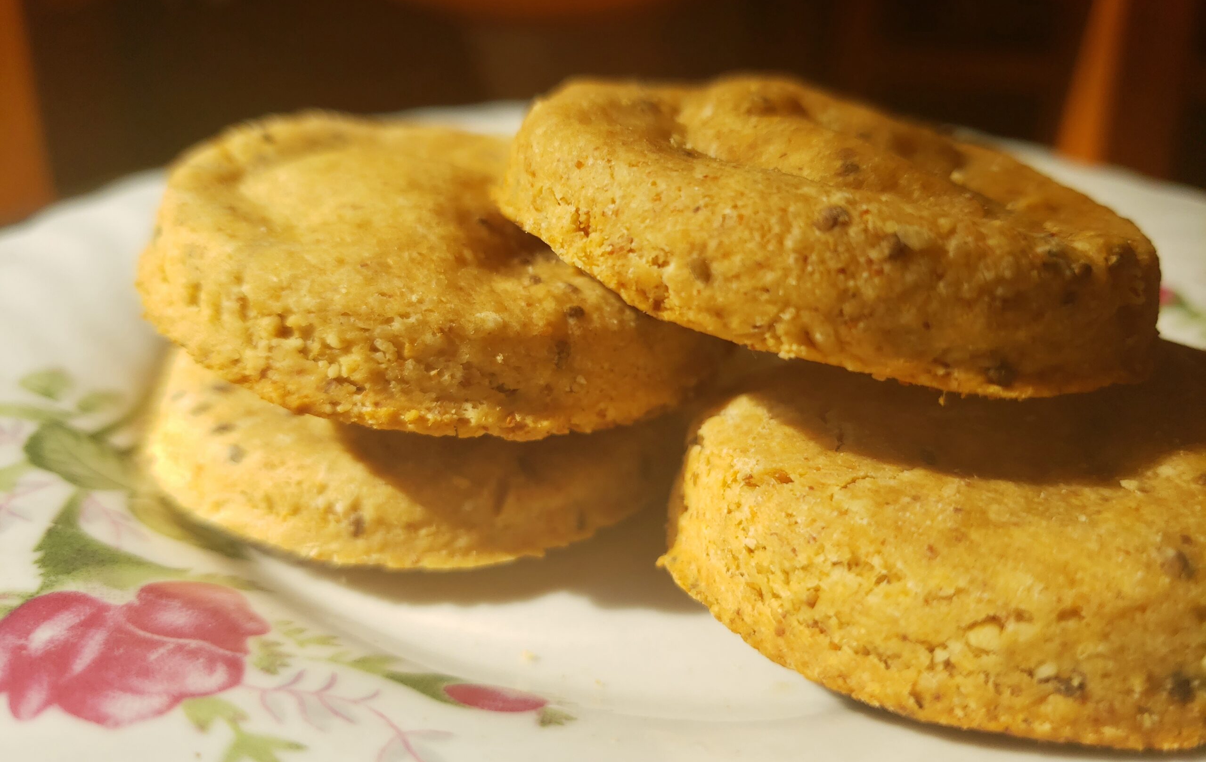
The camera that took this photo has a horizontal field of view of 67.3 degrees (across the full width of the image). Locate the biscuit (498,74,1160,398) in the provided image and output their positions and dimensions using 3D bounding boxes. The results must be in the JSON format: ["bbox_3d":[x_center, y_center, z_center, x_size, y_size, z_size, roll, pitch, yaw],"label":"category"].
[{"bbox_3d":[0.026,-0.022,0.103,0.073,0.013,0.073,12,26,0],"label":"biscuit"}]

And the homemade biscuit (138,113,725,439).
[{"bbox_3d":[-0.018,-0.018,0.112,0.072,0.013,0.072,11,28,0],"label":"homemade biscuit"}]

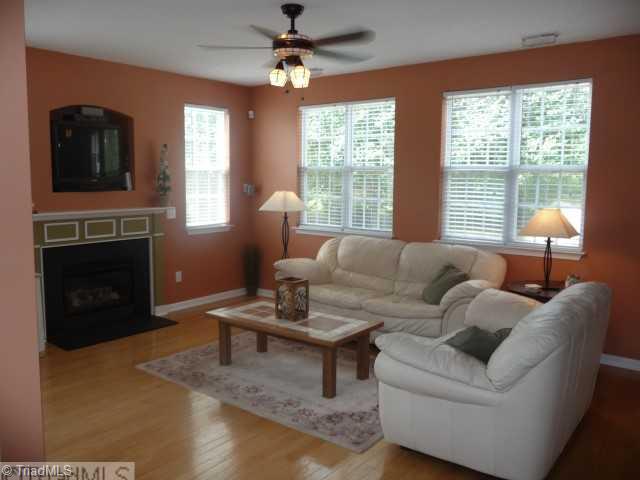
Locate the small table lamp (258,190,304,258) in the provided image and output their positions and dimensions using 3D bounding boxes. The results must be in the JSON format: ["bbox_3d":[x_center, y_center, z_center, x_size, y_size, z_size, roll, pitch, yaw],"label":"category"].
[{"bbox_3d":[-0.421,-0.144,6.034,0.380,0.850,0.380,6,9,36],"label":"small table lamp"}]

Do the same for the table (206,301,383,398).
[{"bbox_3d":[-0.230,0.858,4.220,1.267,0.459,0.660,6,9,36],"label":"table"}]

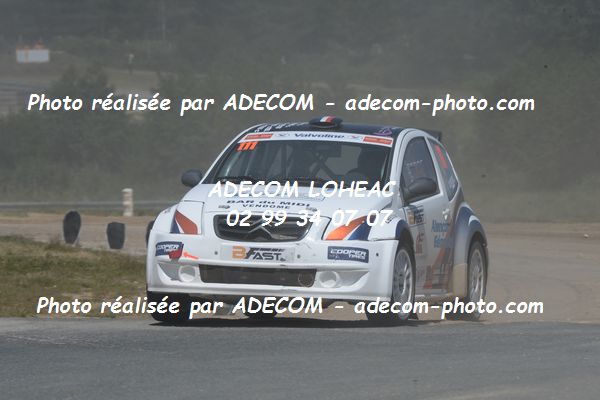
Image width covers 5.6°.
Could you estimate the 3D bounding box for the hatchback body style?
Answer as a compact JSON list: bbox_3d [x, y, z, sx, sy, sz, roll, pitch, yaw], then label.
[{"bbox_3d":[0.150,0.130,44.600,1.780,1.460,3.680,1,0,14],"label":"hatchback body style"}]

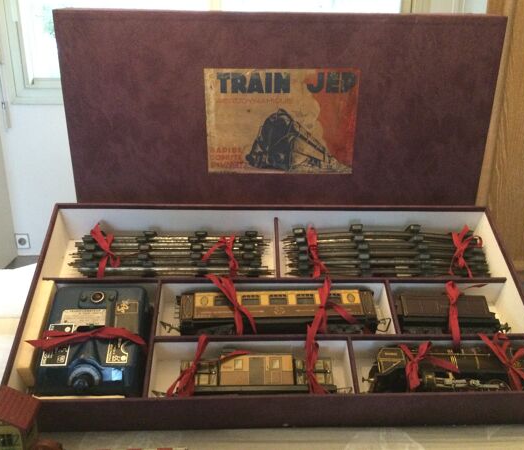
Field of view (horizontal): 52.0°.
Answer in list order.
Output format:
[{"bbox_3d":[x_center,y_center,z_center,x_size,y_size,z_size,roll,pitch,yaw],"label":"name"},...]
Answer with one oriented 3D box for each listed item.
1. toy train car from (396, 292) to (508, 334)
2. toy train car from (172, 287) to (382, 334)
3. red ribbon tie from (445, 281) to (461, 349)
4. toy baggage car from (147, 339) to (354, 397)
[{"bbox_3d":[0.313,0.164,0.903,0.179,0.062,0.086,0,47,-3],"label":"toy train car"},{"bbox_3d":[0.028,0.159,0.889,0.330,0.062,0.095,0,47,-3],"label":"toy train car"},{"bbox_3d":[0.309,0.143,0.869,0.022,0.029,0.126,9,47,5],"label":"red ribbon tie"},{"bbox_3d":[-0.009,0.196,0.673,0.218,0.056,0.074,0,47,-4],"label":"toy baggage car"}]

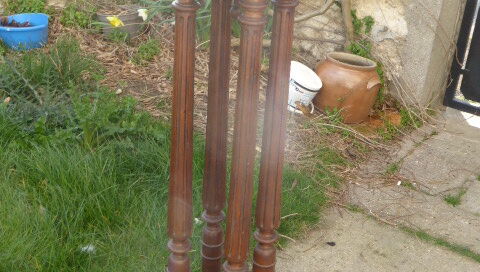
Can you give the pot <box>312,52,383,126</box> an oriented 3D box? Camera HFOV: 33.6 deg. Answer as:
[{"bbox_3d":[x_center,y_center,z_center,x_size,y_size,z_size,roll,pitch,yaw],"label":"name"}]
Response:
[{"bbox_3d":[0.487,-0.225,3.547,0.292,0.271,0.292,7,26,7],"label":"pot"}]

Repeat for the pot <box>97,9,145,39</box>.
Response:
[{"bbox_3d":[-0.648,-0.618,4.268,0.262,0.147,0.262,0,26,-9],"label":"pot"}]

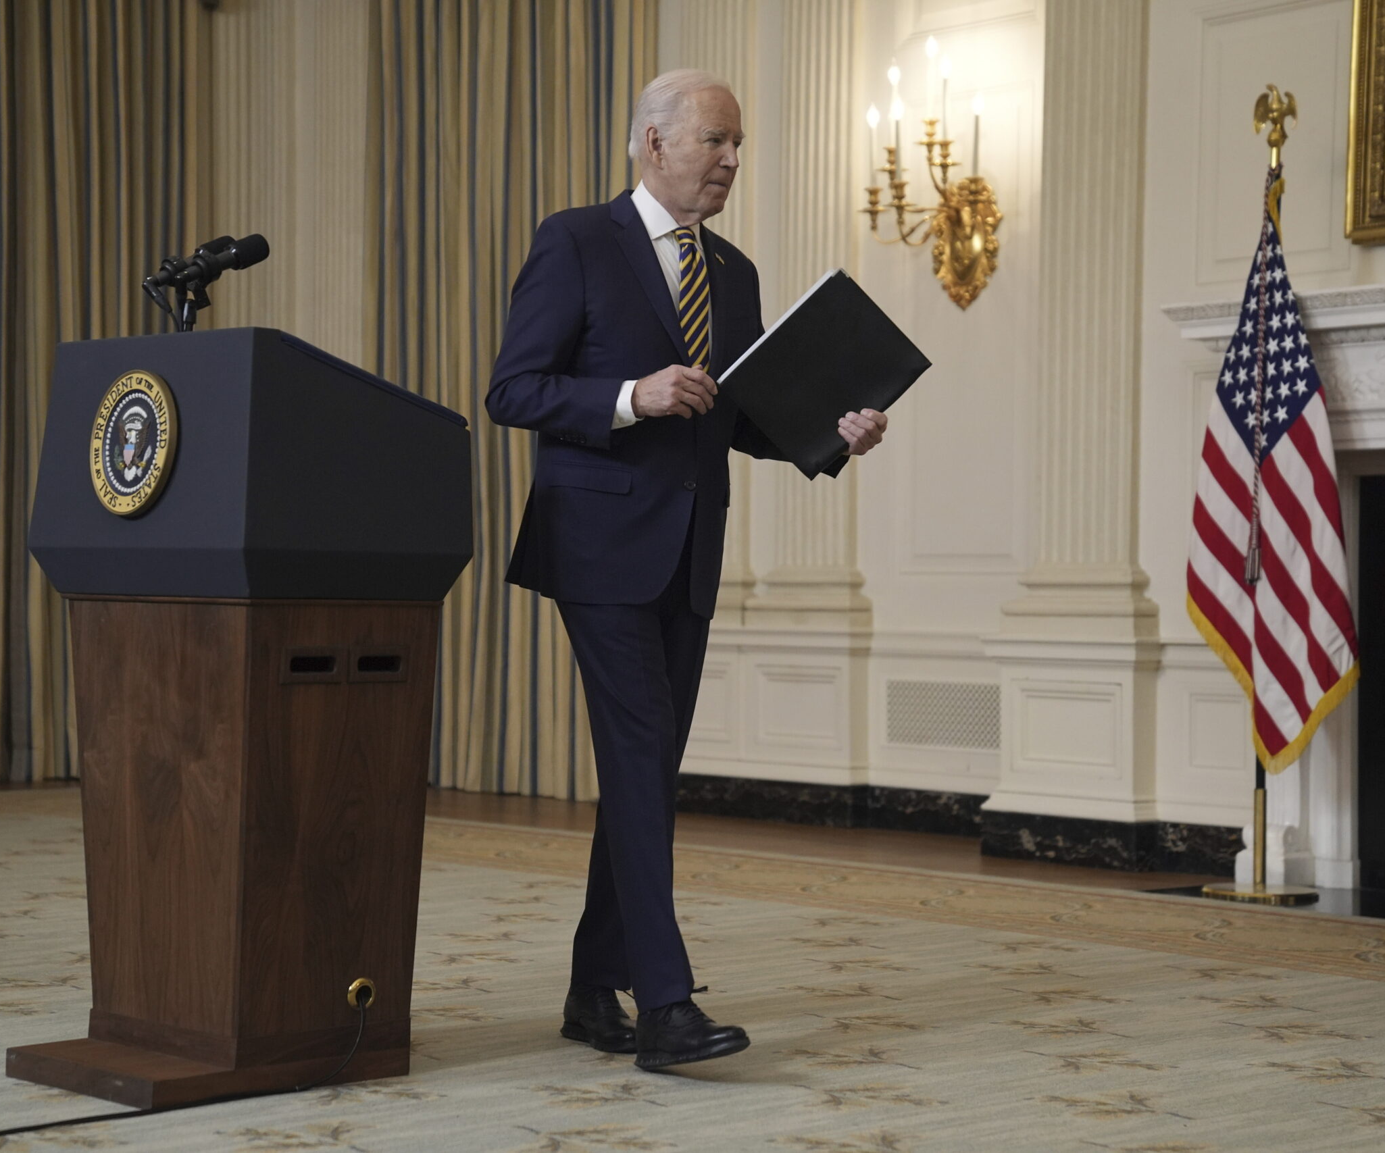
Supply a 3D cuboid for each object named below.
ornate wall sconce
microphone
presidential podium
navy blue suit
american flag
[{"bbox_3d":[0.889,-1.493,10.713,0.440,0.980,0.570,1,-1,-42],"label":"ornate wall sconce"},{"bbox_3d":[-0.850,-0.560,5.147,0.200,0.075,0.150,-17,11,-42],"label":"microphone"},{"bbox_3d":[-0.825,0.228,5.161,0.556,1.295,0.670,2,-1,-43],"label":"presidential podium"},{"bbox_3d":[-0.063,0.042,5.242,0.550,1.470,0.520,2,-1,-43],"label":"navy blue suit"},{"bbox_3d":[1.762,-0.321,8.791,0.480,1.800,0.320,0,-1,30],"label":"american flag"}]

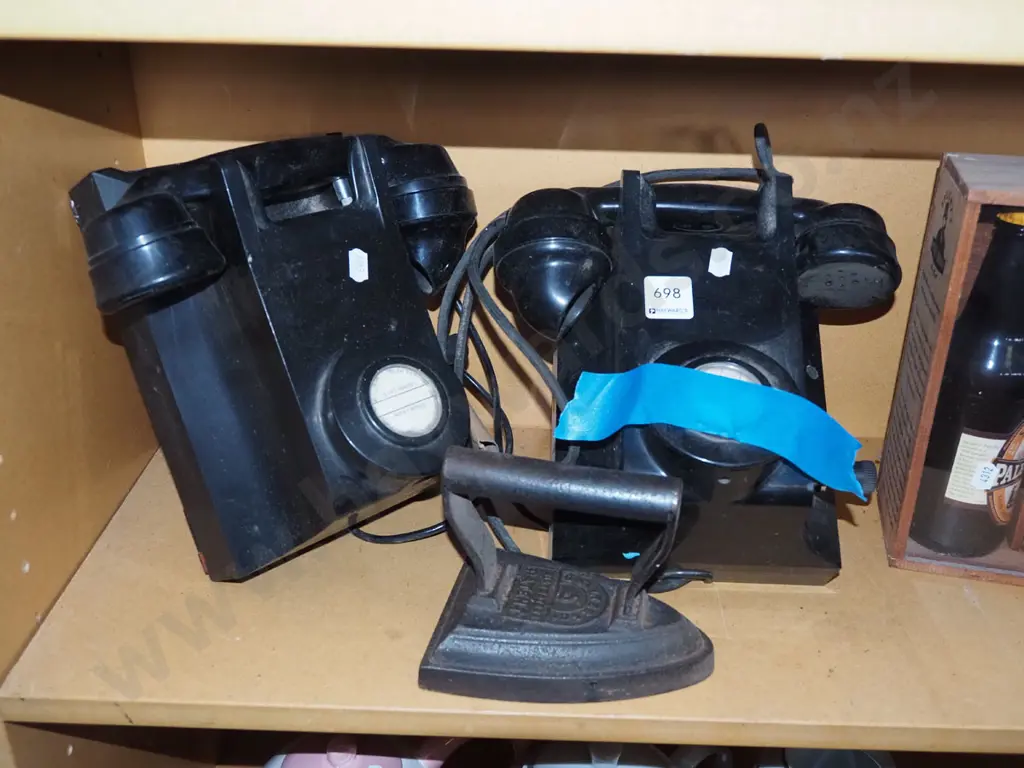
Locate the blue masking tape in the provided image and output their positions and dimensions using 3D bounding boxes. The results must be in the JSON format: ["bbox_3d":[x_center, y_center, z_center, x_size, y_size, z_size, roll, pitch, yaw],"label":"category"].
[{"bbox_3d":[0.112,0.025,0.541,0.178,0.066,0.050,12,-10,14],"label":"blue masking tape"}]

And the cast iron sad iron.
[{"bbox_3d":[0.038,0.095,0.502,0.152,0.117,0.101,7,27,10],"label":"cast iron sad iron"}]

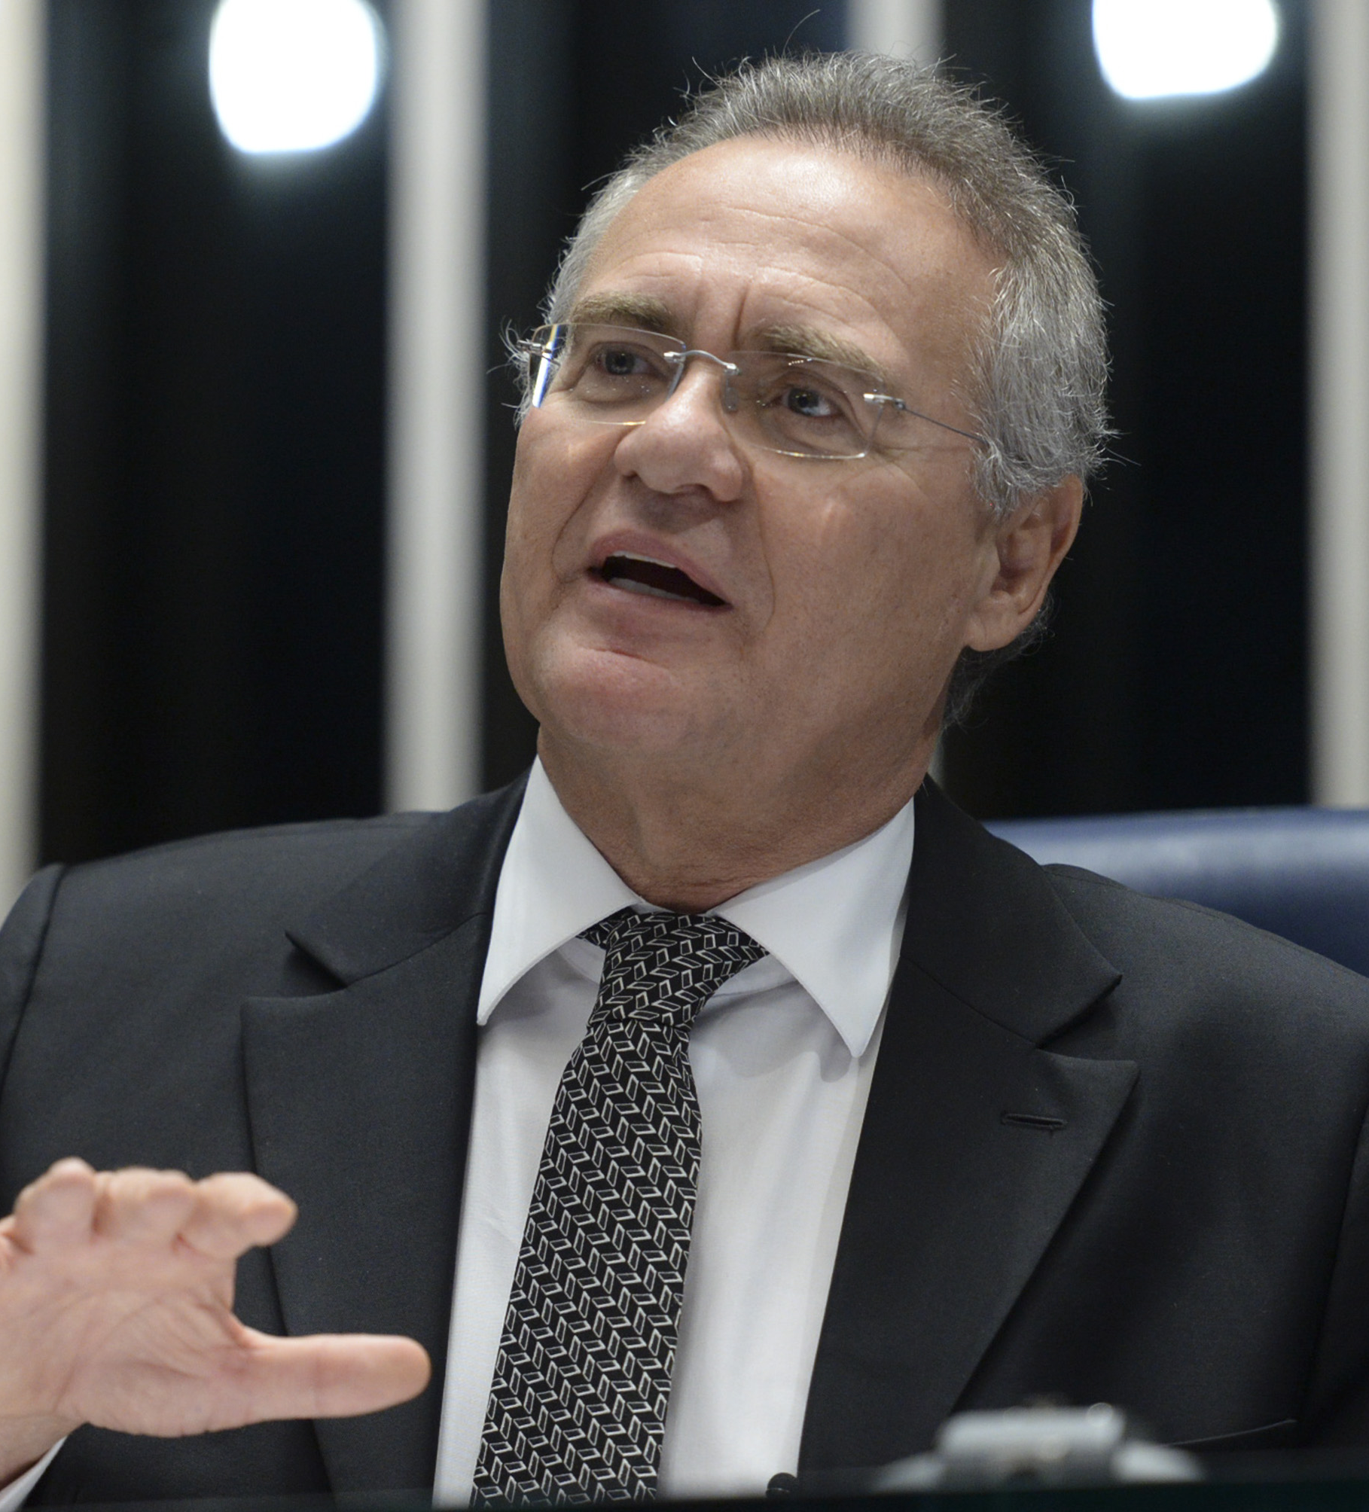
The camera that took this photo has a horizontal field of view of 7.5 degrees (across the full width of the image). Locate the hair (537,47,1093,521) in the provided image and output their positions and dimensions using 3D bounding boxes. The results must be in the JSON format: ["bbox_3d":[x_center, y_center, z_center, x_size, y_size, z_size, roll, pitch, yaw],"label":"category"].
[{"bbox_3d":[0.047,-0.139,3.387,0.185,0.190,0.215,13,-10,26],"label":"hair"}]

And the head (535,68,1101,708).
[{"bbox_3d":[0.040,-0.118,3.370,0.185,0.240,0.220,13,-10,26],"label":"head"}]

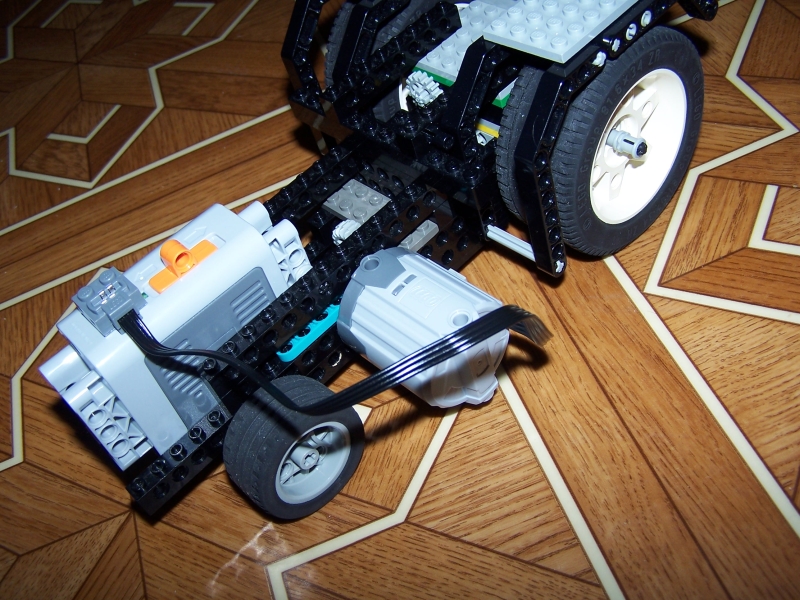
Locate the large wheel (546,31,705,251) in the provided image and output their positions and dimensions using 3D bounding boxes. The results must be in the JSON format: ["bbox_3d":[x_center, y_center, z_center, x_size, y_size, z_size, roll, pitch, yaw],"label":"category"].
[{"bbox_3d":[0.073,-0.059,0.314,0.034,0.082,0.082,31,67,36],"label":"large wheel"}]

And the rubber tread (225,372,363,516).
[{"bbox_3d":[-0.034,0.048,0.288,0.022,0.043,0.043,31,67,36],"label":"rubber tread"}]

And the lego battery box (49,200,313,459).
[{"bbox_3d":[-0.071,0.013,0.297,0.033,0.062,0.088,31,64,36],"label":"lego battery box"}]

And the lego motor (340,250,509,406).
[{"bbox_3d":[0.009,0.011,0.280,0.048,0.040,0.040,31,64,36],"label":"lego motor"}]

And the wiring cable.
[{"bbox_3d":[-0.017,0.017,0.250,0.125,0.048,0.038,-6,51,15],"label":"wiring cable"}]

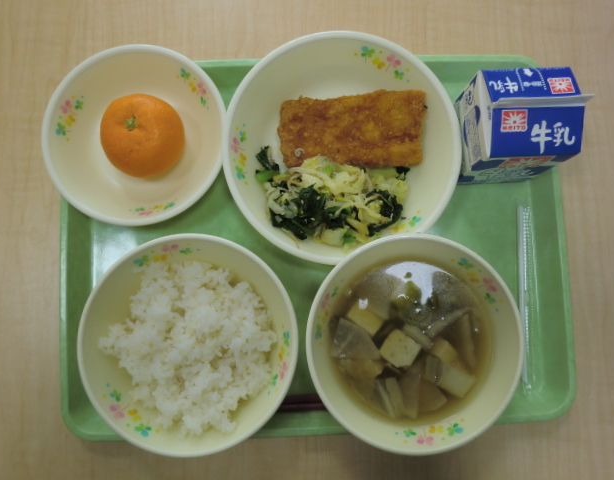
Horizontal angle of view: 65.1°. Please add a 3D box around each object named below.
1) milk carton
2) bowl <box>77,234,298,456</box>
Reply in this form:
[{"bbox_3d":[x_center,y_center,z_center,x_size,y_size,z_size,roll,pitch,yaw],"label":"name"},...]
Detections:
[{"bbox_3d":[0.141,-0.079,0.328,0.058,0.091,0.058,-3,84,-1],"label":"milk carton"},{"bbox_3d":[-0.075,0.068,0.326,0.136,0.055,0.136,0,84,-1],"label":"bowl"}]

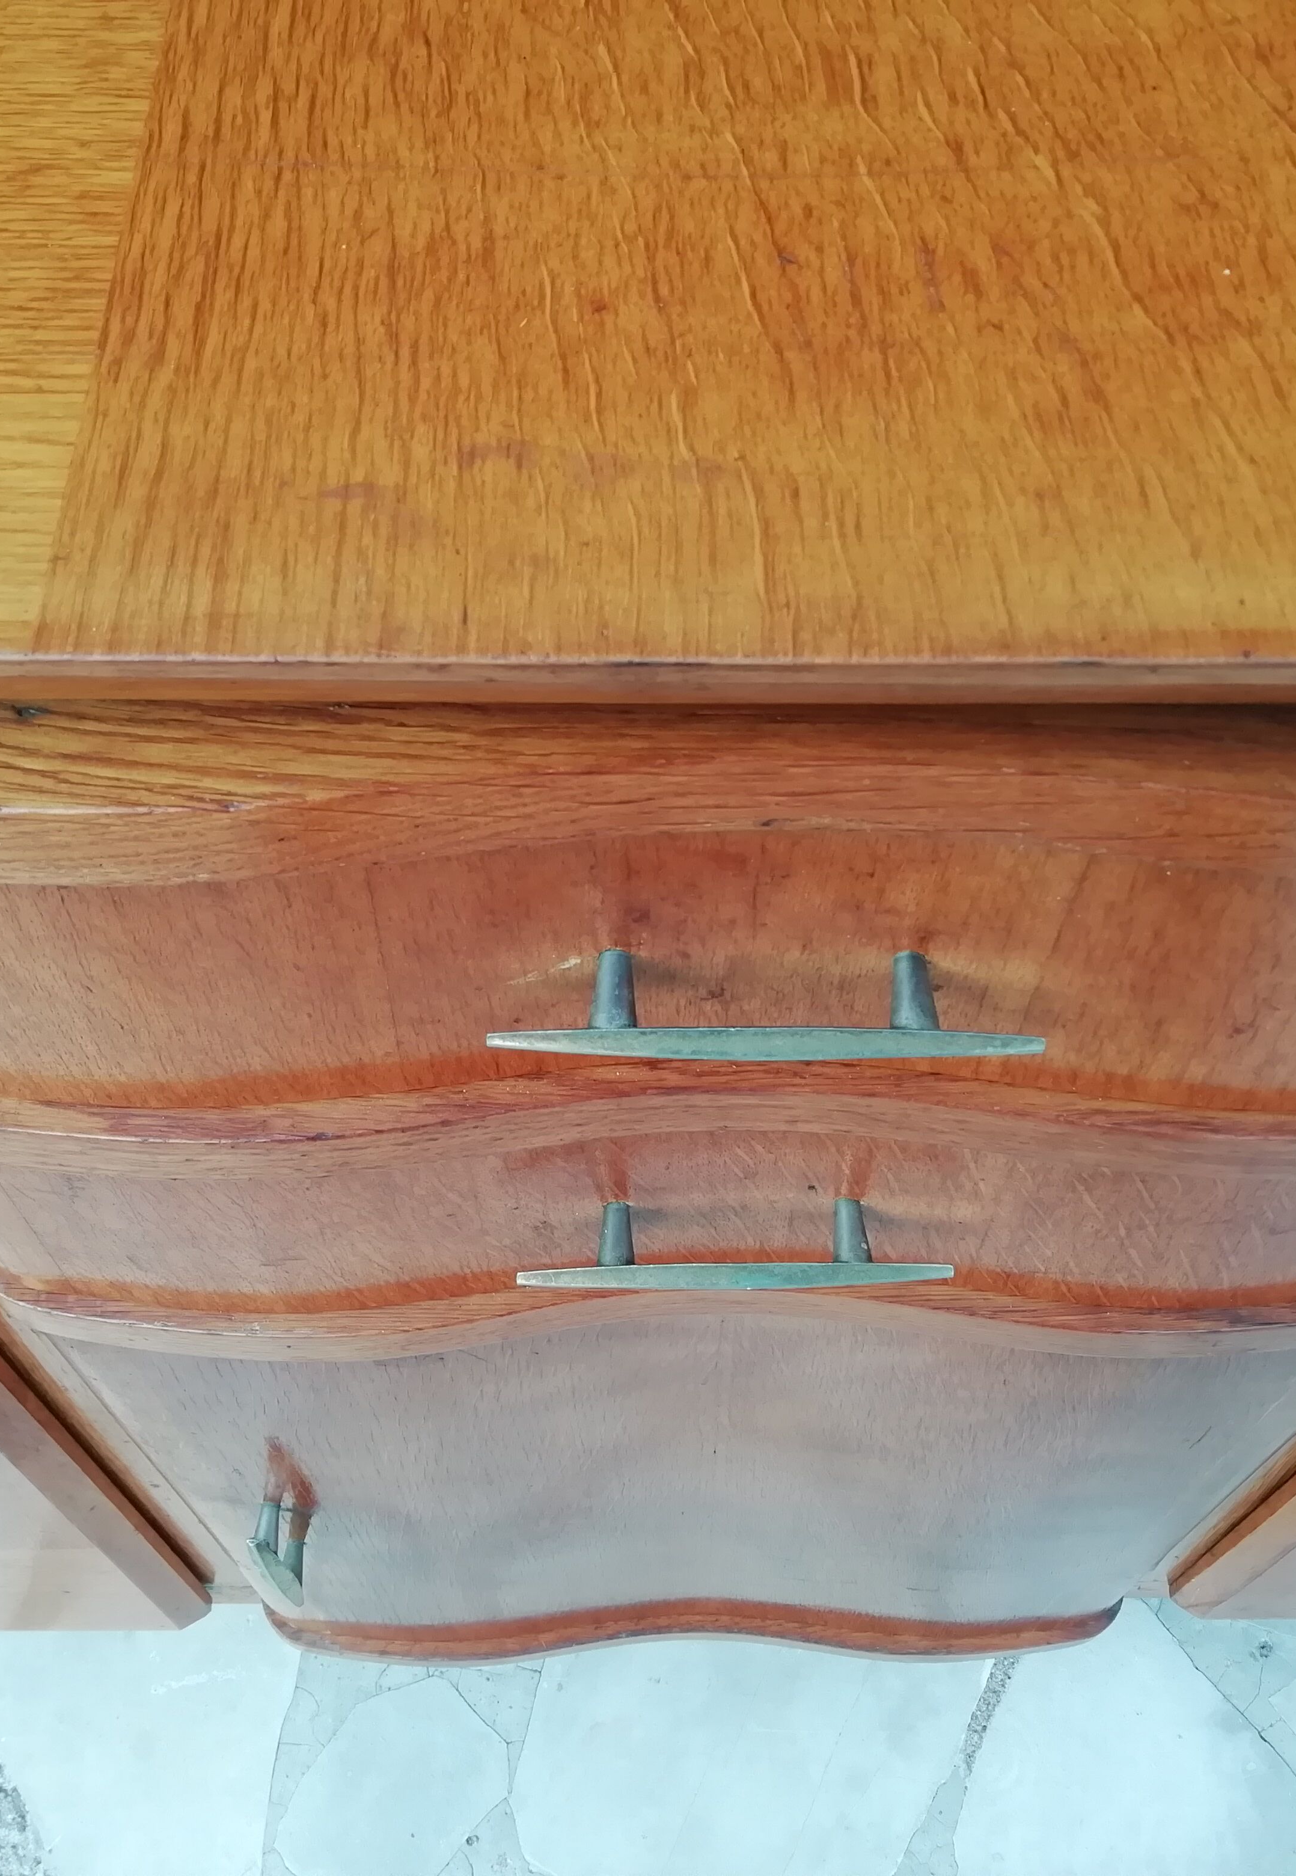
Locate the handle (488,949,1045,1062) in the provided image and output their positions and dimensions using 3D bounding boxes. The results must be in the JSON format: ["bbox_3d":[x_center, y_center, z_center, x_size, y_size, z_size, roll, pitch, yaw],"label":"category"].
[{"bbox_3d":[0.025,0.015,0.422,0.122,0.014,0.024,0,59,0],"label":"handle"}]

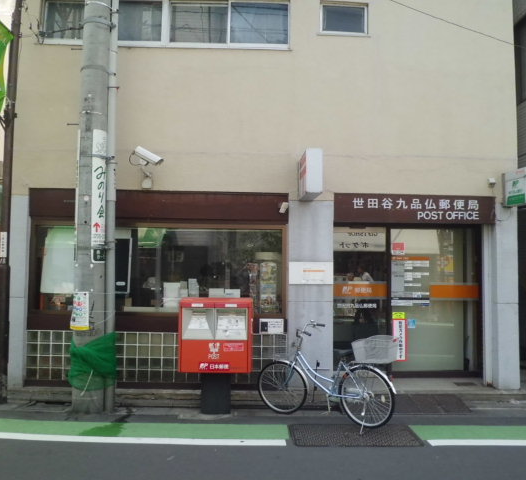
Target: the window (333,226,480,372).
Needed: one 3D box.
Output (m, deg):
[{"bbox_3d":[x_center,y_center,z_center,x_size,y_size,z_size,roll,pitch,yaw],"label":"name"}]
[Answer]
[{"bbox_3d":[1.945,0.807,6.517,1.960,1.970,0.098,1,-3,-1],"label":"window"}]

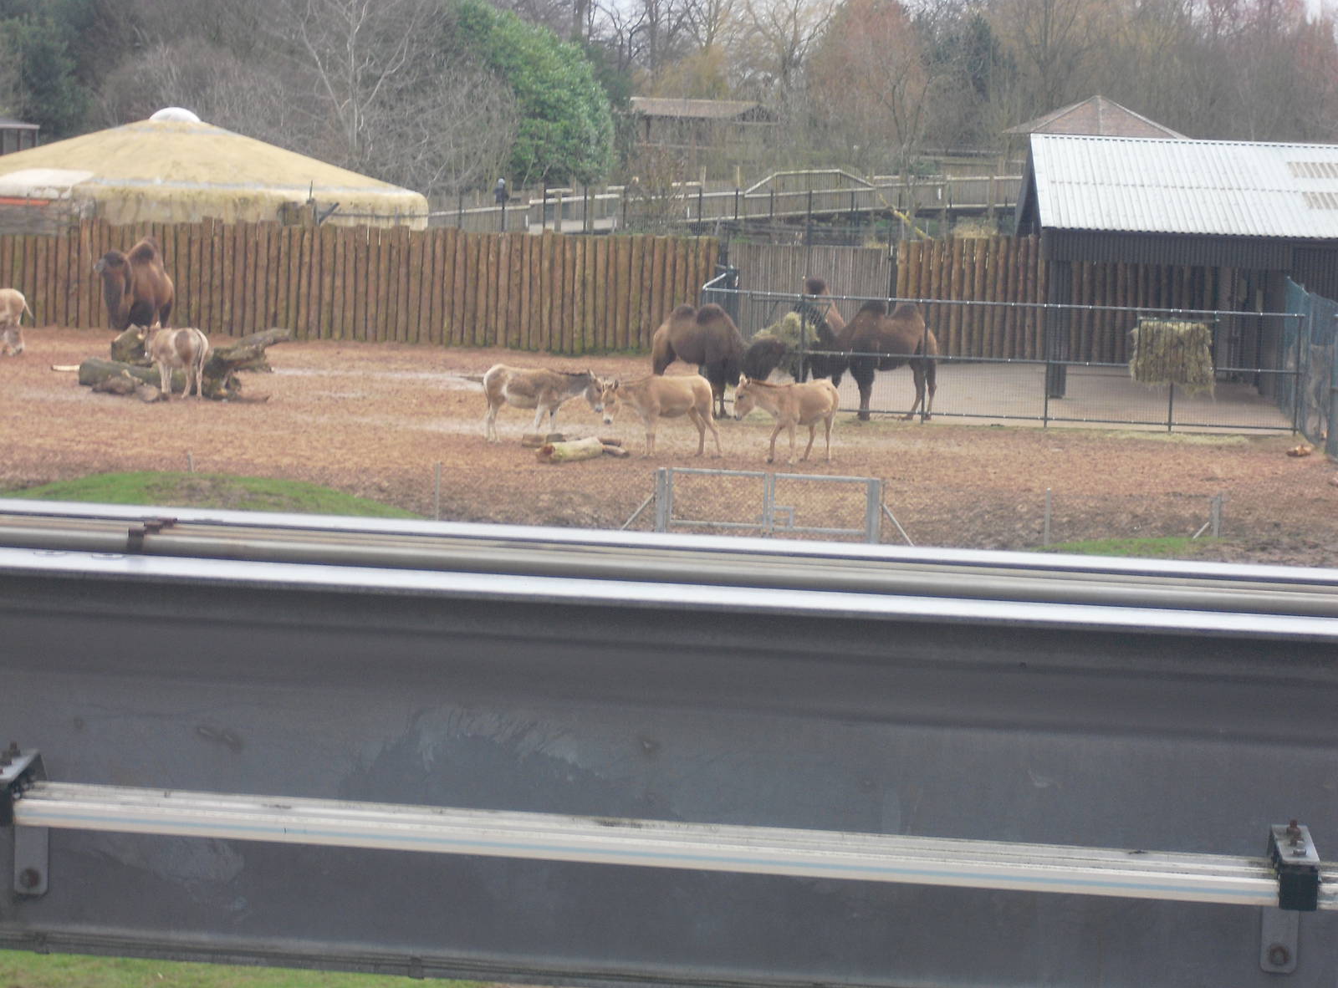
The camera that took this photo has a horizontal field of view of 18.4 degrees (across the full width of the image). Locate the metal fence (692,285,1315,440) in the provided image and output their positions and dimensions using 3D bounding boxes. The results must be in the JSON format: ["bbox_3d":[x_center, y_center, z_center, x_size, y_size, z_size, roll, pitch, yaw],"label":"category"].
[{"bbox_3d":[5.429,-2.079,66.600,9.750,1.970,0.200,2,5,4],"label":"metal fence"}]

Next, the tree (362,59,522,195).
[{"bbox_3d":[-6.935,-10.789,125.000,5.000,5.000,4.500,2,5,0],"label":"tree"}]

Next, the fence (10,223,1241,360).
[{"bbox_3d":[-0.945,-4.200,85.000,25.600,2.500,0.400,2,5,0],"label":"fence"}]

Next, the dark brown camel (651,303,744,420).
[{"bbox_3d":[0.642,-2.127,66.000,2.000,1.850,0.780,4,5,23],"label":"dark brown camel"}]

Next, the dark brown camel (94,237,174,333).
[{"bbox_3d":[-10.058,-3.736,77.800,0.850,2.200,2.200,5,6,32],"label":"dark brown camel"}]

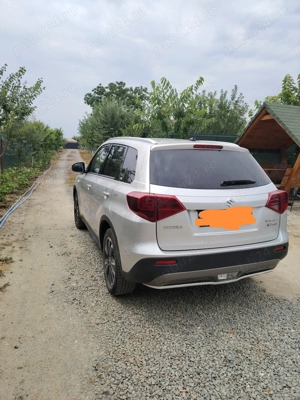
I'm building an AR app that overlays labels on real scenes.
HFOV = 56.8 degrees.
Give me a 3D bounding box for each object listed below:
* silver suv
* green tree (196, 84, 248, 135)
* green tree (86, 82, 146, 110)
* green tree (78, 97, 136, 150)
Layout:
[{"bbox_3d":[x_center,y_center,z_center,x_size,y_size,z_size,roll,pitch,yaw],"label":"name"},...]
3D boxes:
[{"bbox_3d":[-0.061,-0.079,4.217,1.790,1.610,4.175,-1,11,-21],"label":"silver suv"},{"bbox_3d":[3.164,-2.992,12.905,2.434,4.507,2.434,5,11,14],"label":"green tree"},{"bbox_3d":[-3.022,-6.804,24.648,5.626,7.202,5.626,1,10,-7],"label":"green tree"},{"bbox_3d":[-2.708,-4.049,17.398,3.556,4.425,3.556,1,10,-9],"label":"green tree"}]

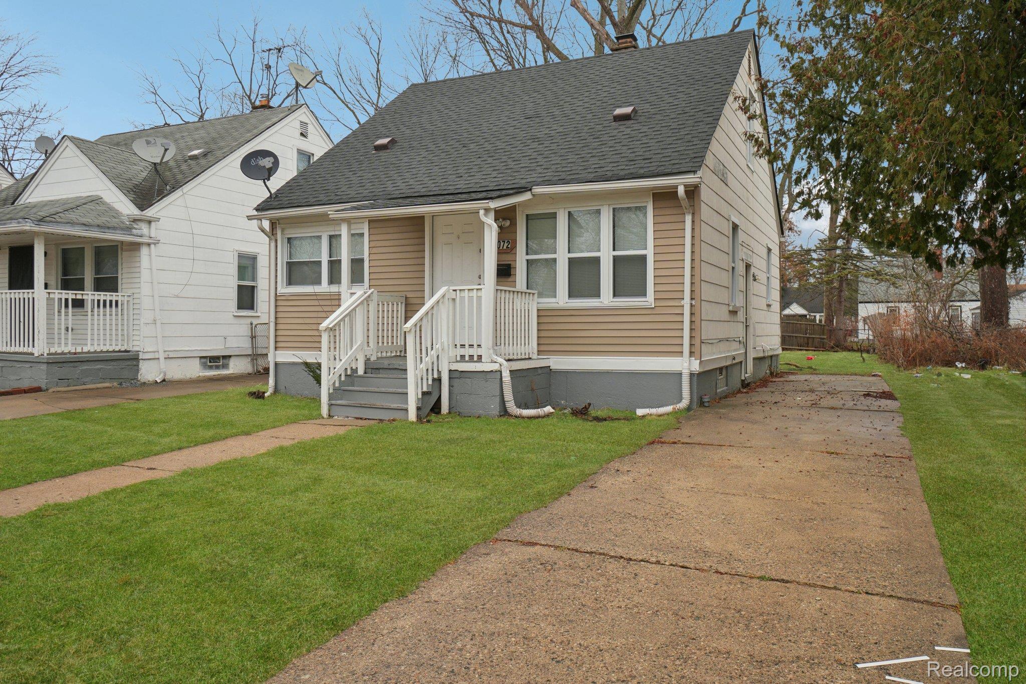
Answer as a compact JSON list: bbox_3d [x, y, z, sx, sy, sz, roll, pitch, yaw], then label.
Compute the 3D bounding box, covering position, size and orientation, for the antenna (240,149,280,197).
[{"bbox_3d":[-4.419,-2.950,12.450,0.660,0.830,0.520,-1,1,-30],"label":"antenna"}]

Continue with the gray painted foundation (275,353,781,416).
[{"bbox_3d":[0.708,0.579,14.307,7.480,0.550,9.650,0,1,27],"label":"gray painted foundation"}]

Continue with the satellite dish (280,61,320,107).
[{"bbox_3d":[-5.129,-6.260,17.300,0.750,1.030,0.780,1,1,36],"label":"satellite dish"}]

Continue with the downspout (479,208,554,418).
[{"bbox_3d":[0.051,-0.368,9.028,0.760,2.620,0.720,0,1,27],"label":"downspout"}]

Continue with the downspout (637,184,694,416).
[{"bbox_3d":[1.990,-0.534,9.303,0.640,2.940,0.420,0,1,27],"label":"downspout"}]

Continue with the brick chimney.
[{"bbox_3d":[2.304,-5.897,14.550,0.450,0.550,0.430,0,1,27],"label":"brick chimney"}]

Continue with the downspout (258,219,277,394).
[{"bbox_3d":[-4.364,-0.604,12.561,0.120,3.060,0.400,0,1,27],"label":"downspout"}]

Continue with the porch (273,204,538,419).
[{"bbox_3d":[-1.257,-0.491,9.874,2.800,2.800,2.400,0,1,27],"label":"porch"}]

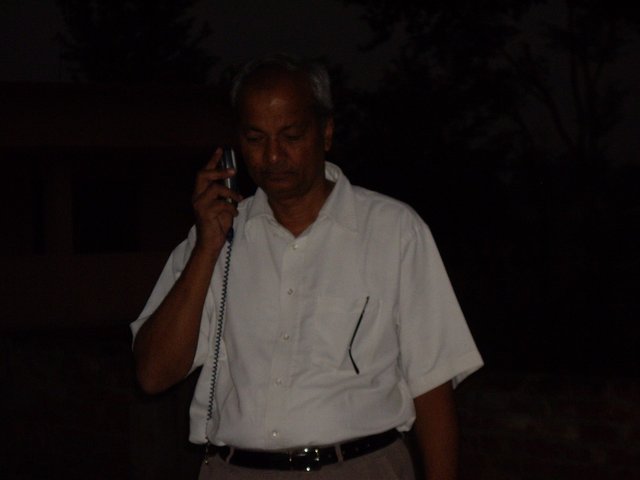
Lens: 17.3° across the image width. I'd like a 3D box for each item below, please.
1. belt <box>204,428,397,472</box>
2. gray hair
[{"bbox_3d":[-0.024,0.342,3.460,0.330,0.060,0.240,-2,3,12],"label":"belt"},{"bbox_3d":[-0.063,-0.245,3.450,0.163,0.130,0.185,3,10,16],"label":"gray hair"}]

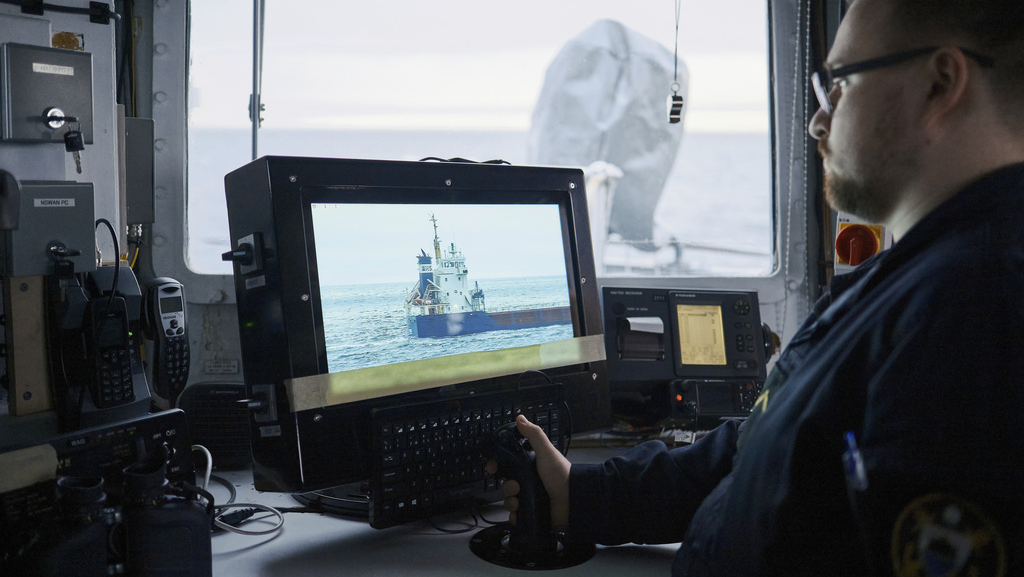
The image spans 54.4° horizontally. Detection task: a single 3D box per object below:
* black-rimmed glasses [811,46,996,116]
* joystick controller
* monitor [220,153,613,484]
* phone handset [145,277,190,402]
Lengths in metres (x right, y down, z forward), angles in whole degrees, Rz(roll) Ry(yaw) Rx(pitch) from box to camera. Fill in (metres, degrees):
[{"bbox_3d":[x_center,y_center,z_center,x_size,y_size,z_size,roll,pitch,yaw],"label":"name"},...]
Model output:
[{"bbox_3d":[0.355,-0.182,0.893,0.143,0.045,0.141,-8,5,22],"label":"black-rimmed glasses"},{"bbox_3d":[0.023,0.213,1.086,0.137,0.141,0.137,6,11,33],"label":"joystick controller"},{"bbox_3d":[-0.098,0.032,1.278,0.489,0.366,0.108,-4,-4,-42],"label":"monitor"},{"bbox_3d":[-0.508,0.075,1.470,0.054,0.180,0.045,-8,12,-41],"label":"phone handset"}]

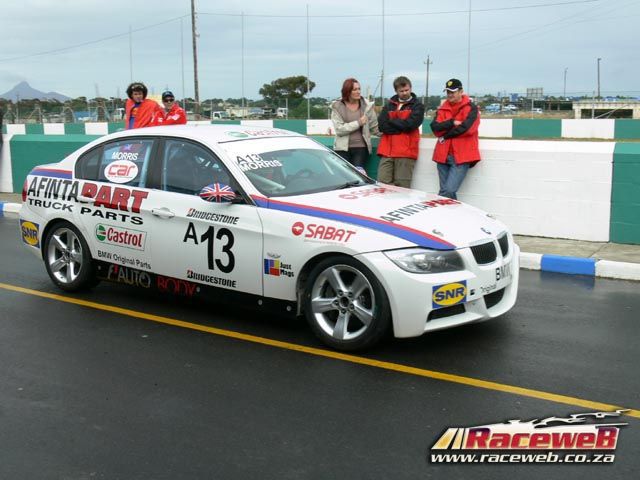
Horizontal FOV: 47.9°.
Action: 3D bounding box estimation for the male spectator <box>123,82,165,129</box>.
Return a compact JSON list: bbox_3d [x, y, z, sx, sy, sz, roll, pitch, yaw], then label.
[{"bbox_3d":[-2.504,-1.337,10.214,0.530,1.720,0.380,4,12,24],"label":"male spectator"}]

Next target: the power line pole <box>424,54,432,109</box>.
[{"bbox_3d":[17.271,-25.017,115.855,1.400,9.290,0.350,2,11,15],"label":"power line pole"}]

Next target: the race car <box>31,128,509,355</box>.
[{"bbox_3d":[-0.629,-0.246,5.952,4.520,1.390,1.830,7,13,34],"label":"race car"}]

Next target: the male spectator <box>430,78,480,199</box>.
[{"bbox_3d":[1.423,-0.886,7.755,0.550,1.660,0.450,5,12,27],"label":"male spectator"}]

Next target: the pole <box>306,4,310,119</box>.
[{"bbox_3d":[-0.592,-8.934,38.004,0.100,6.670,0.100,-1,11,0],"label":"pole"}]

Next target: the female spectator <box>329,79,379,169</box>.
[{"bbox_3d":[0.380,-1.019,8.424,0.520,1.700,0.400,1,11,8],"label":"female spectator"}]

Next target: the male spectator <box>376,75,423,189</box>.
[{"bbox_3d":[0.892,-0.966,8.098,0.540,1.710,0.430,4,11,22],"label":"male spectator"}]

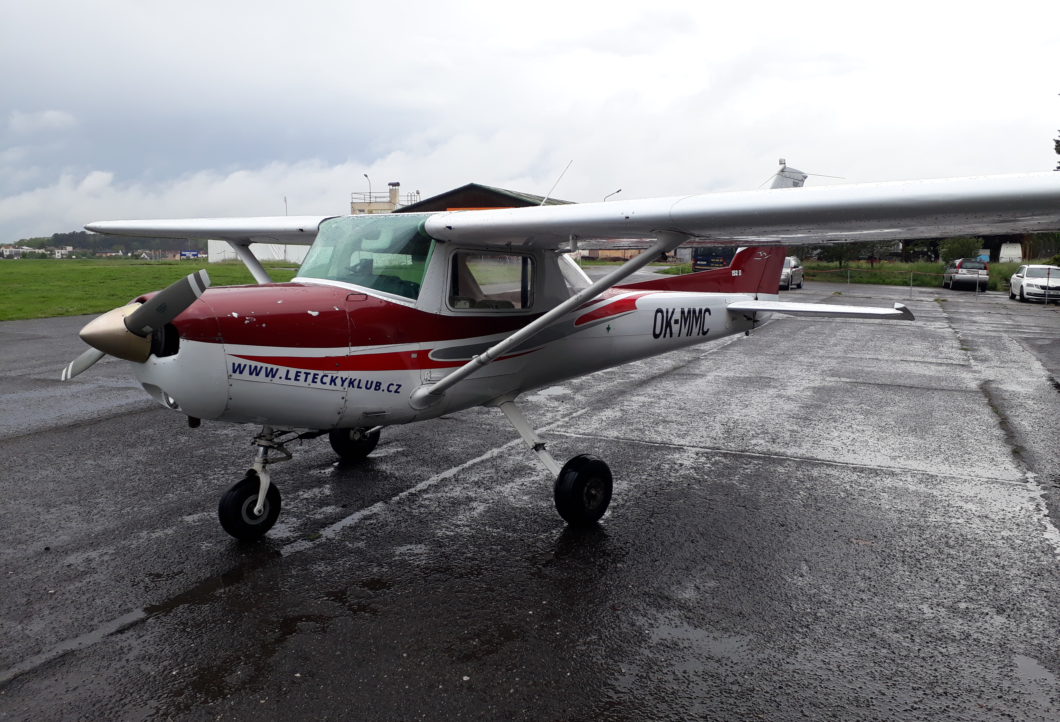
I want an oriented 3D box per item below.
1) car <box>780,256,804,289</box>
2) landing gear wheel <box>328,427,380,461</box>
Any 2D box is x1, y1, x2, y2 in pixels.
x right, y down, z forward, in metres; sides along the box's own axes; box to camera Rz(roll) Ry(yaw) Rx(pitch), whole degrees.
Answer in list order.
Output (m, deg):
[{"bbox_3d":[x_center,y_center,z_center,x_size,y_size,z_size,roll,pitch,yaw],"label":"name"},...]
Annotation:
[{"bbox_3d":[12.250,-4.360,40.900,1.790,1.620,4.350,4,8,28],"label":"car"},{"bbox_3d":[-1.357,0.557,6.421,0.160,0.430,0.430,7,10,43],"label":"landing gear wheel"}]

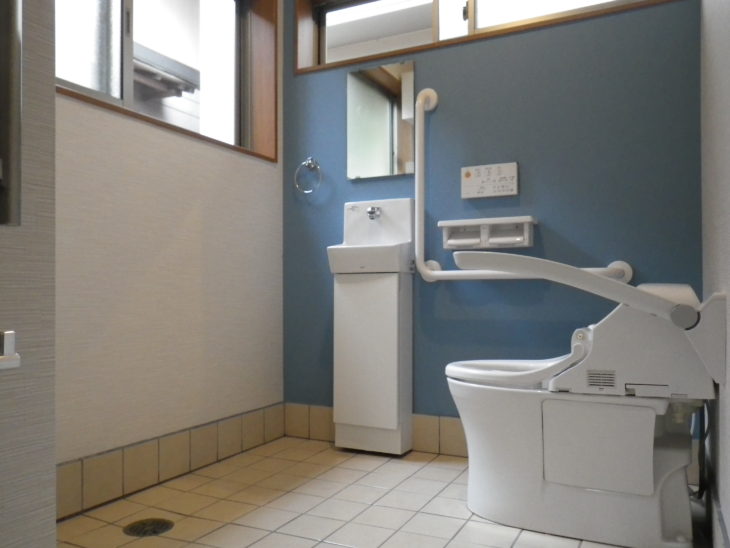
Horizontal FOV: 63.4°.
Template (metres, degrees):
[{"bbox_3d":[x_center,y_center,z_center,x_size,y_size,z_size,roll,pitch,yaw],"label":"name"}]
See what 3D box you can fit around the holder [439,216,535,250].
[{"bbox_3d":[0.457,-0.148,2.207,0.351,0.108,0.107,-2,-3,26],"label":"holder"}]

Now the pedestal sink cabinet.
[{"bbox_3d":[0.025,0.203,2.371,0.306,1.015,0.172,-2,-3,26],"label":"pedestal sink cabinet"}]

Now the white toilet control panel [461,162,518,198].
[{"bbox_3d":[0.475,-0.353,2.251,0.216,0.119,0.025,-2,-3,26],"label":"white toilet control panel"}]

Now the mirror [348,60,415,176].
[{"bbox_3d":[0.061,-0.636,2.472,0.306,0.461,0.015,-2,-3,26],"label":"mirror"}]

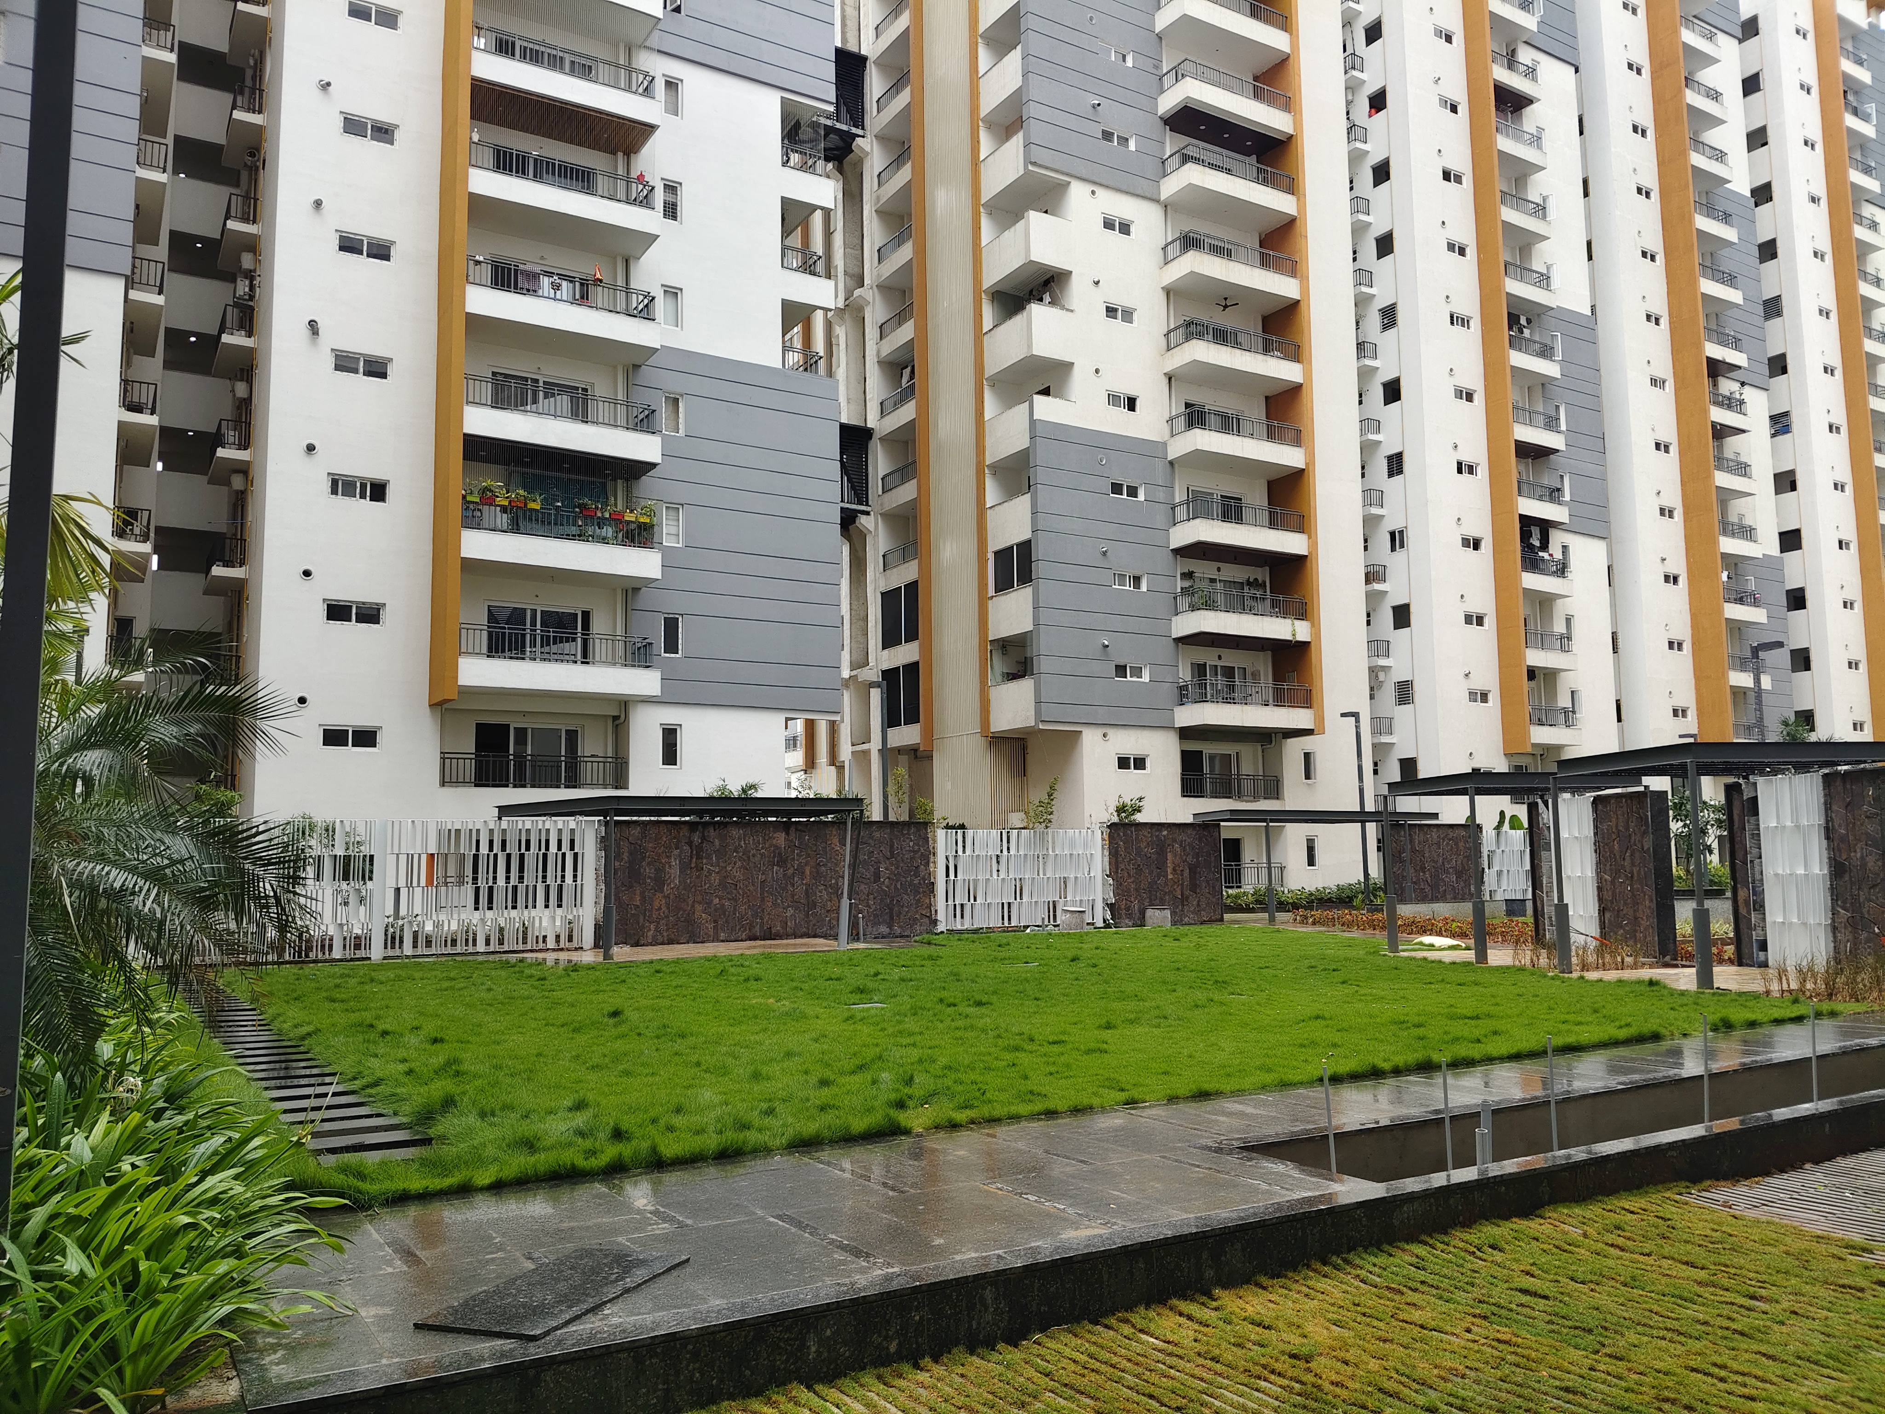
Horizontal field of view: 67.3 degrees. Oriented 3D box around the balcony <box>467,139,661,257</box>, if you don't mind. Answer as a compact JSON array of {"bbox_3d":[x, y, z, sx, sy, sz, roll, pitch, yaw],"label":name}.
[{"bbox_3d":[-9.919,-13.030,36.581,4.893,1.418,1.757,3,-7,-32],"label":"balcony"}]

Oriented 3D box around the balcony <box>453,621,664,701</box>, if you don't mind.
[{"bbox_3d":[-9.729,-1.035,35.323,4.969,1.485,1.757,3,-7,-32],"label":"balcony"}]

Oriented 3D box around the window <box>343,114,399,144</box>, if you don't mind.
[{"bbox_3d":[-14.194,-14.293,35.095,1.333,0.576,0.121,3,-7,-32],"label":"window"}]

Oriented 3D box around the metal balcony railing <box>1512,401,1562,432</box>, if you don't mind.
[{"bbox_3d":[23.834,-11.615,57.641,3.182,0.797,0.697,3,-7,-32],"label":"metal balcony railing"}]

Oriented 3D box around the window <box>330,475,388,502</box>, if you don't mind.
[{"bbox_3d":[-13.907,-5.214,33.736,1.350,0.570,0.130,3,-7,-31],"label":"window"}]

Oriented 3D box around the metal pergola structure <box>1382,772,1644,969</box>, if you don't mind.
[{"bbox_3d":[8.237,2.308,20.471,2.550,2.570,2.500,0,-6,-10],"label":"metal pergola structure"}]

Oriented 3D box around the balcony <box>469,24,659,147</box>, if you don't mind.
[{"bbox_3d":[-9.892,-15.968,36.632,4.900,1.480,1.720,3,-8,-31],"label":"balcony"}]

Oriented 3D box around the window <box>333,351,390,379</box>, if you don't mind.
[{"bbox_3d":[-13.945,-8.195,34.066,1.350,0.570,0.130,3,-7,-31],"label":"window"}]

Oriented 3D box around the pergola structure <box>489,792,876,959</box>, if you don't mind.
[{"bbox_3d":[-4.587,3.002,25.093,4.600,2.570,4.700,4,-8,-34],"label":"pergola structure"}]

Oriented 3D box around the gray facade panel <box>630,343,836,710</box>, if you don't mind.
[{"bbox_3d":[-5.635,-4.872,39.435,6.166,9.863,0.212,3,-7,-32],"label":"gray facade panel"}]

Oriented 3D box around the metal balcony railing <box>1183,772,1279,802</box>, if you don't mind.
[{"bbox_3d":[9.703,2.666,47.490,4.450,0.880,0.080,3,-8,-31],"label":"metal balcony railing"}]

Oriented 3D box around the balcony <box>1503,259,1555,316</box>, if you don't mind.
[{"bbox_3d":[23.414,-16.999,57.636,3.450,1.320,1.050,3,-7,-31],"label":"balcony"}]

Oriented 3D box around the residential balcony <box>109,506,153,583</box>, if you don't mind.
[{"bbox_3d":[-19.751,-3.864,34.388,0.820,1.000,4.100,3,-7,-31],"label":"residential balcony"}]

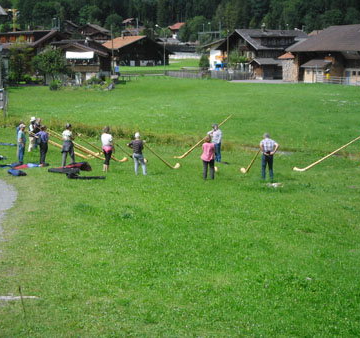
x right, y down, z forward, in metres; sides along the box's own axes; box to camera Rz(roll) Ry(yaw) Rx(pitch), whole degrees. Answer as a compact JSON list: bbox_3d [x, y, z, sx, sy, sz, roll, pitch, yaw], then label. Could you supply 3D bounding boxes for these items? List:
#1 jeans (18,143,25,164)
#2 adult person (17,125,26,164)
[{"bbox_3d":[-7.015,-0.686,42.600,0.330,0.960,0.400,3,8,21],"label":"jeans"},{"bbox_3d":[-6.812,-1.078,41.500,0.340,1.710,0.460,-2,7,-14],"label":"adult person"}]

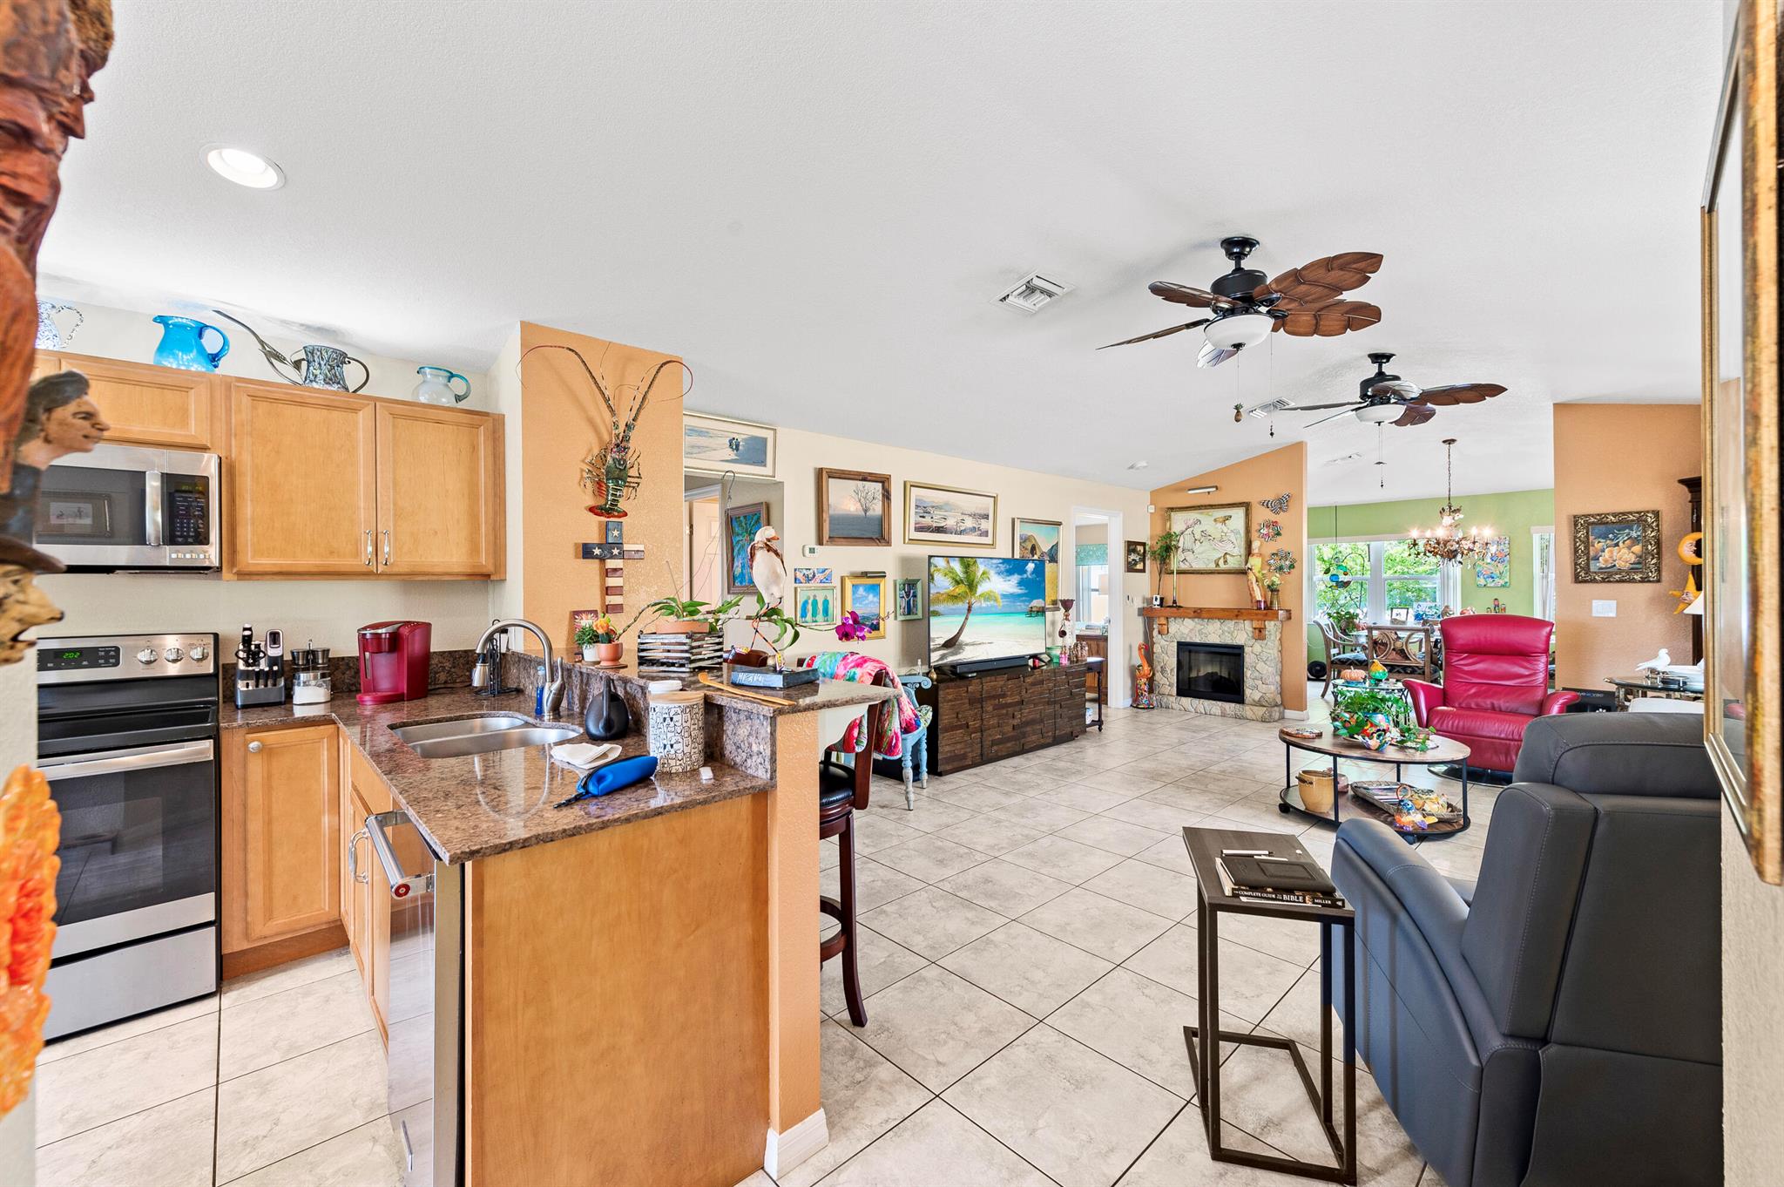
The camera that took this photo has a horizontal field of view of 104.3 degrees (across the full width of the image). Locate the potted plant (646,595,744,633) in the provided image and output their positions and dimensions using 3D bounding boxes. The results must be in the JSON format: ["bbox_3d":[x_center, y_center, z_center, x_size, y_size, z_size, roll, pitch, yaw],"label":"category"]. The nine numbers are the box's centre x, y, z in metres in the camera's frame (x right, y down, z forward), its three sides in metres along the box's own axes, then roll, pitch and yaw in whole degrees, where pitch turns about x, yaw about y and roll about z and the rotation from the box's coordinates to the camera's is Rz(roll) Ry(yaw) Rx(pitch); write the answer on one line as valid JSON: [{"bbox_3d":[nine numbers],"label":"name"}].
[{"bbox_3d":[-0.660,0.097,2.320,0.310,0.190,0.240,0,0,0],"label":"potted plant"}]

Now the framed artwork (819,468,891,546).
[{"bbox_3d":[-0.260,-0.613,5.079,0.643,0.540,0.060,-1,0,-42],"label":"framed artwork"}]

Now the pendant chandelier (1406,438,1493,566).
[{"bbox_3d":[5.667,-0.926,7.053,0.690,1.280,0.690,-1,0,-42],"label":"pendant chandelier"}]

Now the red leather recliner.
[{"bbox_3d":[4.083,0.737,4.784,0.860,1.120,0.880,-1,0,-38],"label":"red leather recliner"}]

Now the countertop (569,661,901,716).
[{"bbox_3d":[-0.824,0.277,2.467,0.400,0.035,2.090,-1,0,-43],"label":"countertop"}]

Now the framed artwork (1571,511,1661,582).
[{"bbox_3d":[5.477,-0.342,5.239,0.050,0.522,0.452,-1,0,-42],"label":"framed artwork"}]

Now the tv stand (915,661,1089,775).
[{"bbox_3d":[0.906,0.973,5.832,1.970,0.665,0.470,-1,0,-43],"label":"tv stand"}]

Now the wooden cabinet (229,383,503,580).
[{"bbox_3d":[-2.218,-0.433,2.977,0.920,0.757,0.340,-1,0,-43],"label":"wooden cabinet"}]

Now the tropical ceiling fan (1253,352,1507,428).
[{"bbox_3d":[3.332,-1.391,4.736,1.280,0.485,1.280,-1,0,-43],"label":"tropical ceiling fan"}]

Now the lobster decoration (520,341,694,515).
[{"bbox_3d":[-1.336,-0.771,3.319,0.800,0.825,0.170,-1,0,-43],"label":"lobster decoration"}]

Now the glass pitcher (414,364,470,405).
[{"bbox_3d":[-2.030,-0.909,3.132,0.225,0.200,0.180,-1,0,-43],"label":"glass pitcher"}]

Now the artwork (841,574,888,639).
[{"bbox_3d":[-0.202,0.111,5.133,0.387,0.463,0.050,-1,0,-42],"label":"artwork"}]

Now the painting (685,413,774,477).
[{"bbox_3d":[-1.044,-0.920,4.386,0.715,0.360,0.030,-1,0,-42],"label":"painting"}]

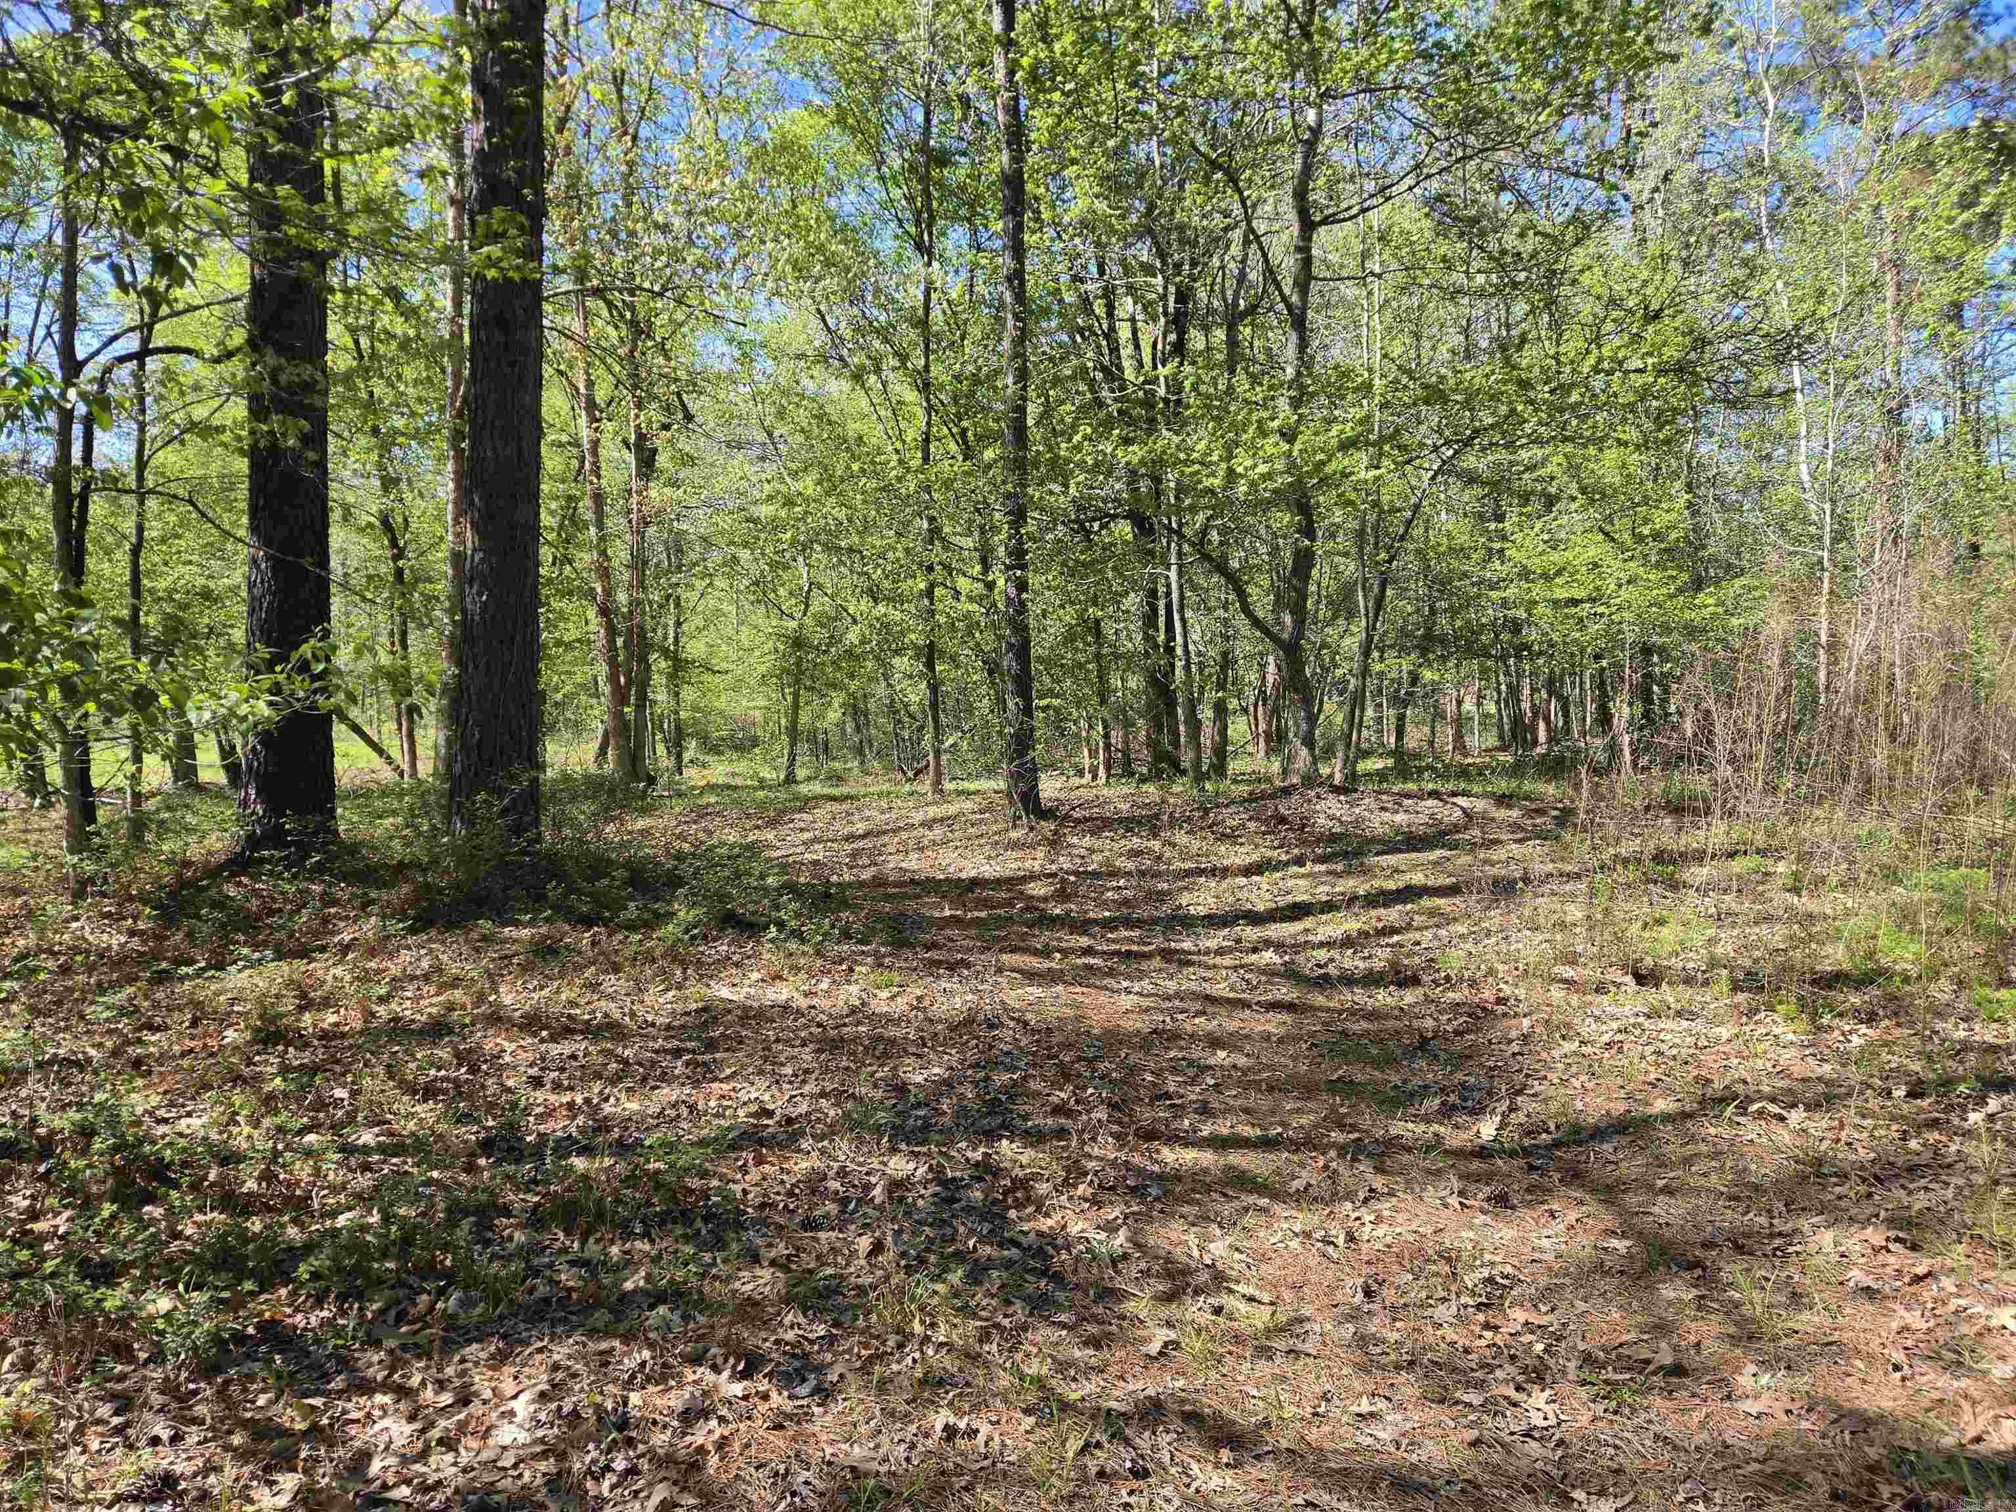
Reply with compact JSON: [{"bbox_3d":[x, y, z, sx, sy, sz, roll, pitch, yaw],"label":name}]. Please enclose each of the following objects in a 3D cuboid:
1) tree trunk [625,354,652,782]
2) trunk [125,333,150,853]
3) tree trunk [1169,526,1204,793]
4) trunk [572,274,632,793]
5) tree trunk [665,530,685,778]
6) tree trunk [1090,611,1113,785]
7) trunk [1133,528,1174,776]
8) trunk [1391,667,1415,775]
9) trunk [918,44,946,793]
[{"bbox_3d":[-6.066,-3.091,22.000,0.300,7.040,0.300,-1,0,0],"label":"tree trunk"},{"bbox_3d":[-8.109,-1.492,12.500,0.160,4.700,0.160,1,0,0],"label":"trunk"},{"bbox_3d":[2.657,-1.481,20.000,0.270,4.030,0.270,-4,0,0],"label":"tree trunk"},{"bbox_3d":[-6.700,-3.699,22.000,0.460,8.380,0.460,-4,0,0],"label":"trunk"},{"bbox_3d":[-6.078,-1.872,24.500,0.240,4.520,0.240,0,0,0],"label":"tree trunk"},{"bbox_3d":[1.594,-0.992,22.500,0.230,2.860,0.230,-2,0,0],"label":"tree trunk"},{"bbox_3d":[2.570,-1.837,23.500,0.520,4.380,0.520,-4,0,0],"label":"trunk"},{"bbox_3d":[7.984,-0.698,27.000,0.300,2.210,0.300,7,0,0],"label":"trunk"},{"bbox_3d":[-1.067,-4.624,19.000,0.260,10.430,0.260,0,0,0],"label":"trunk"}]

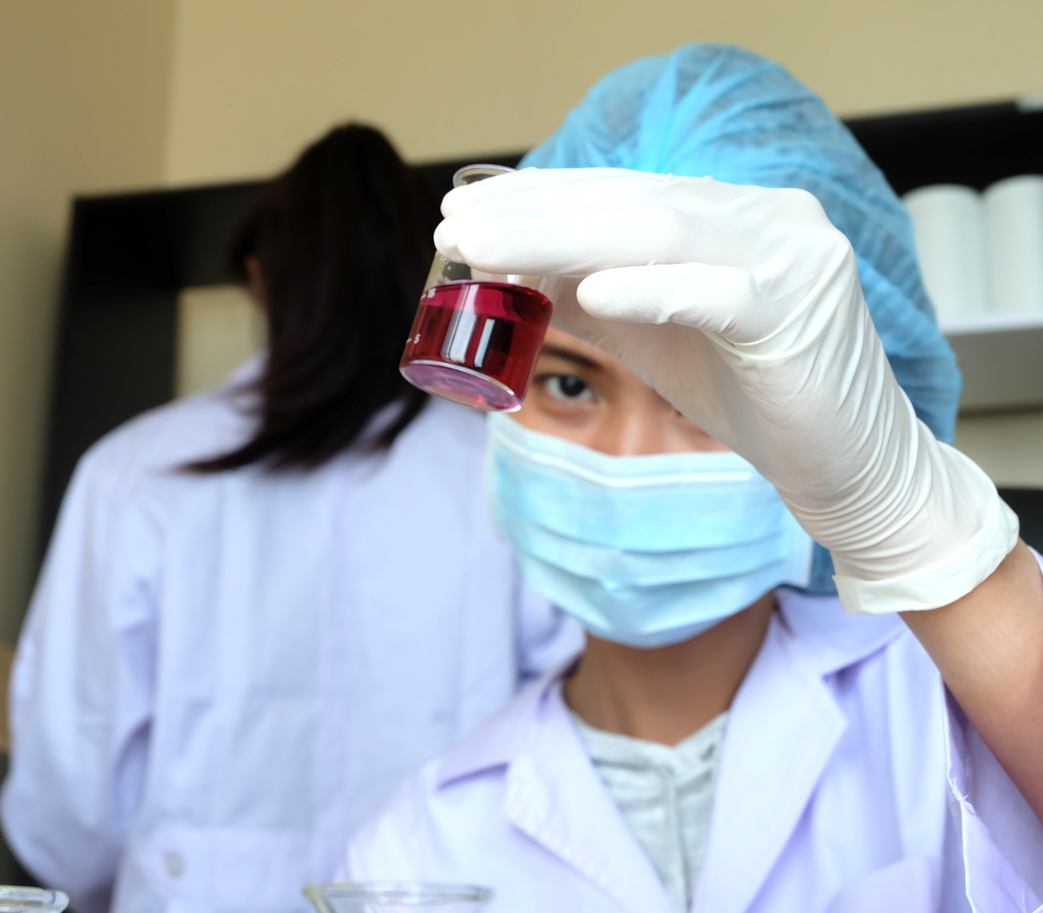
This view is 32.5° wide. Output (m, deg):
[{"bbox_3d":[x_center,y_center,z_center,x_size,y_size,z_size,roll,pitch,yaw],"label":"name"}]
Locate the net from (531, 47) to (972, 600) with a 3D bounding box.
[{"bbox_3d":[0.105,-0.075,0.917,0.235,0.270,0.250,6,3,10],"label":"net"}]

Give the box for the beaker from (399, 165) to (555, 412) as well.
[{"bbox_3d":[-0.008,-0.044,0.476,0.037,0.053,0.036,15,-16,4],"label":"beaker"}]

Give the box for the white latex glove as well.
[{"bbox_3d":[0.065,-0.014,0.490,0.175,0.122,0.085,2,-2,-20],"label":"white latex glove"}]

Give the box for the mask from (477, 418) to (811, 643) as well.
[{"bbox_3d":[0.058,0.035,0.820,0.150,0.100,0.085,6,6,7],"label":"mask"}]

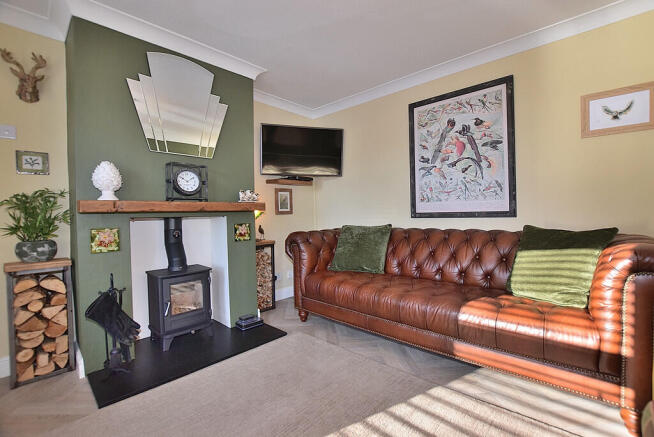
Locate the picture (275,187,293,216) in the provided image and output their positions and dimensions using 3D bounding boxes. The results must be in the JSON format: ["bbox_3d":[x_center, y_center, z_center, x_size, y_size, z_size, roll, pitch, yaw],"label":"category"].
[{"bbox_3d":[-0.529,-0.211,3.439,0.020,0.322,0.275,2,4,44],"label":"picture"}]

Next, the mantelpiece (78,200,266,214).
[{"bbox_3d":[-1.080,-0.093,2.150,0.149,0.074,1.296,2,4,44],"label":"mantelpiece"}]

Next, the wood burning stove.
[{"bbox_3d":[-1.215,0.508,2.275,0.318,1.016,0.413,2,4,44],"label":"wood burning stove"}]

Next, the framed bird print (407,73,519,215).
[{"bbox_3d":[1.178,-0.575,2.478,0.882,1.132,0.030,2,4,44],"label":"framed bird print"}]

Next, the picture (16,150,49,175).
[{"bbox_3d":[-2.013,-0.379,1.872,0.017,0.153,0.152,2,4,44],"label":"picture"}]

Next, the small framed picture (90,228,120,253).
[{"bbox_3d":[-1.484,0.152,1.833,0.014,0.158,0.155,2,4,44],"label":"small framed picture"}]

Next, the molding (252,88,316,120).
[{"bbox_3d":[-0.523,-1.382,3.347,0.089,0.086,1.059,2,4,44],"label":"molding"}]

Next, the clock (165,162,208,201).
[{"bbox_3d":[-1.079,-0.270,2.127,0.129,0.275,0.254,2,4,44],"label":"clock"}]

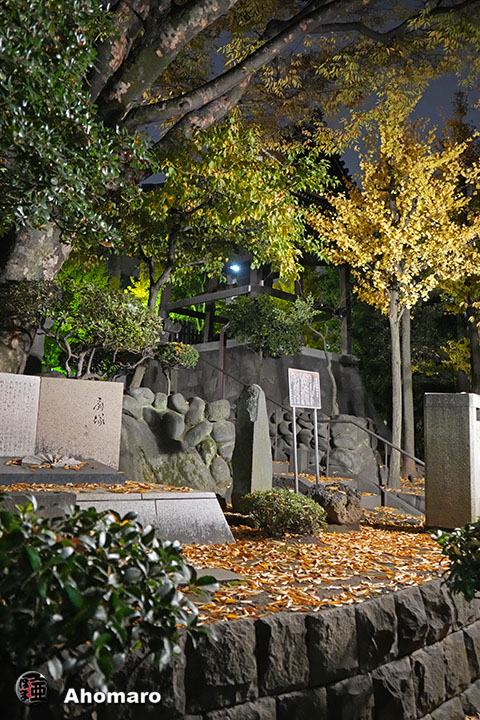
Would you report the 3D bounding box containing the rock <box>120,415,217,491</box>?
[{"bbox_3d":[-0.756,1.008,6.600,1.080,0.820,0.700,1,-7,-3],"label":"rock"}]

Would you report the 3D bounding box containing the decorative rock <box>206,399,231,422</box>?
[{"bbox_3d":[-0.252,0.592,7.000,0.272,0.272,0.260,1,-7,-3],"label":"decorative rock"}]

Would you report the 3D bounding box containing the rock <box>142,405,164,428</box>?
[{"bbox_3d":[-1.006,0.661,7.000,0.249,0.272,0.250,1,-7,-3],"label":"rock"}]

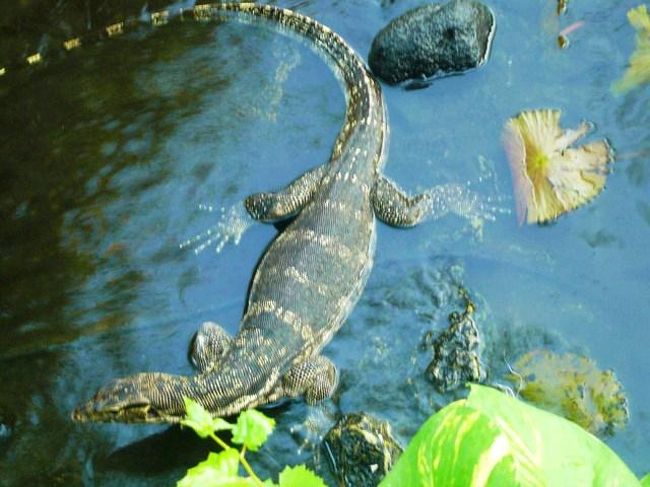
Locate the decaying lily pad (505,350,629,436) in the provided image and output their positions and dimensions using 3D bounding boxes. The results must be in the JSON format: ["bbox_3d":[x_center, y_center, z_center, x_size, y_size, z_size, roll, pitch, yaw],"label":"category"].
[{"bbox_3d":[0.297,0.187,2.343,0.152,0.030,0.140,0,50,0],"label":"decaying lily pad"}]

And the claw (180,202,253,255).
[{"bbox_3d":[-0.144,-0.020,2.517,0.107,0.027,0.080,-22,53,-18],"label":"claw"}]

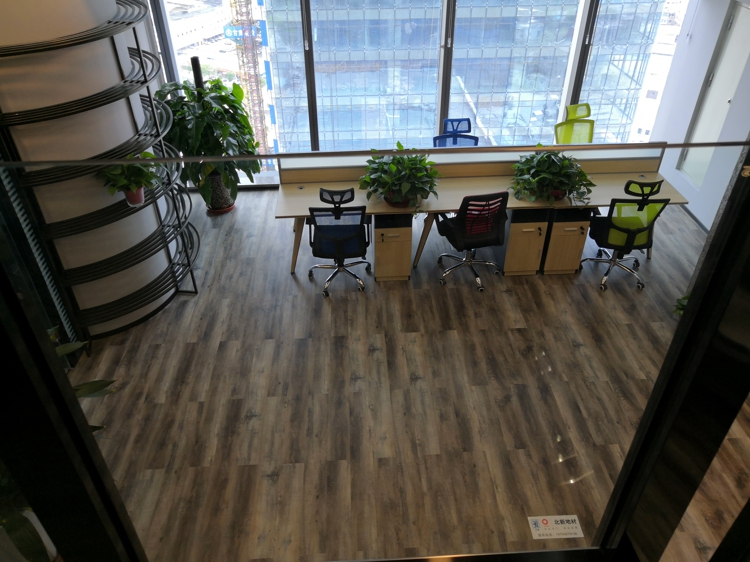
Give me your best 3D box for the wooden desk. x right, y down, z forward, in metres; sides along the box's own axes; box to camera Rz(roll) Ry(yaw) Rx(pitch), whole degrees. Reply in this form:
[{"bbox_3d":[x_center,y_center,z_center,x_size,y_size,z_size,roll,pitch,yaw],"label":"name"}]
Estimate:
[{"bbox_3d":[0.934,-0.505,5.537,3.600,0.745,0.650,-2,37,-2],"label":"wooden desk"}]

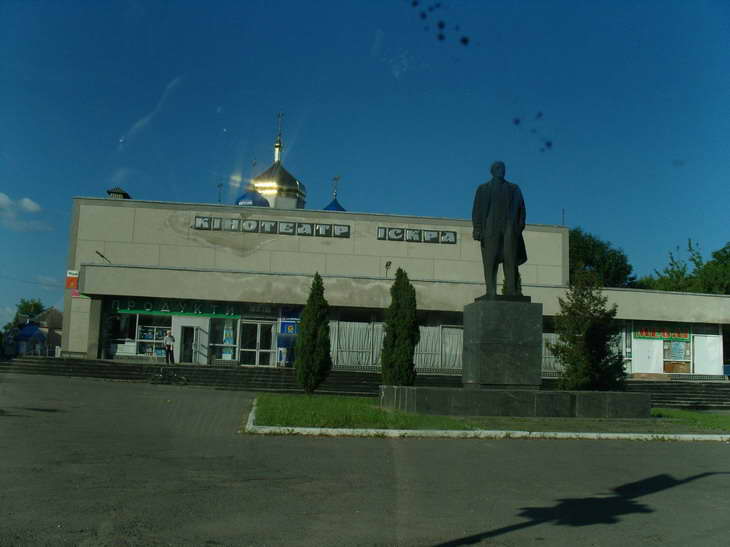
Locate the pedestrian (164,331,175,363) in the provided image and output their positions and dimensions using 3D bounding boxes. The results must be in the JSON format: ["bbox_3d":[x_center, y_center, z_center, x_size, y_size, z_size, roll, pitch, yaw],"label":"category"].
[{"bbox_3d":[-9.995,3.788,41.000,0.550,1.709,0.380,2,-7,-4],"label":"pedestrian"}]

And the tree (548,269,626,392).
[{"bbox_3d":[10.396,2.868,37.600,3.300,6.070,3.300,3,-7,-10],"label":"tree"}]

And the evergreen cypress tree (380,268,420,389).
[{"bbox_3d":[1.640,2.614,36.500,1.700,5.737,1.700,3,-7,-10],"label":"evergreen cypress tree"}]

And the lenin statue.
[{"bbox_3d":[3.721,-1.222,22.000,1.420,3.834,1.000,3,-7,-10],"label":"lenin statue"}]

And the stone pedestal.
[{"bbox_3d":[3.790,1.927,22.000,1.780,2.465,1.720,3,-7,-10],"label":"stone pedestal"}]

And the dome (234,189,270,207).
[{"bbox_3d":[-13.282,-8.716,95.000,4.100,3.200,4.100,3,-7,-10],"label":"dome"}]

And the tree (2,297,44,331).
[{"bbox_3d":[-31.972,6.062,75.000,3.900,7.476,3.900,3,-7,-10],"label":"tree"}]

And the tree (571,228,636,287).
[{"bbox_3d":[18.632,3.047,68.000,9.000,14.297,9.000,3,-7,-10],"label":"tree"}]

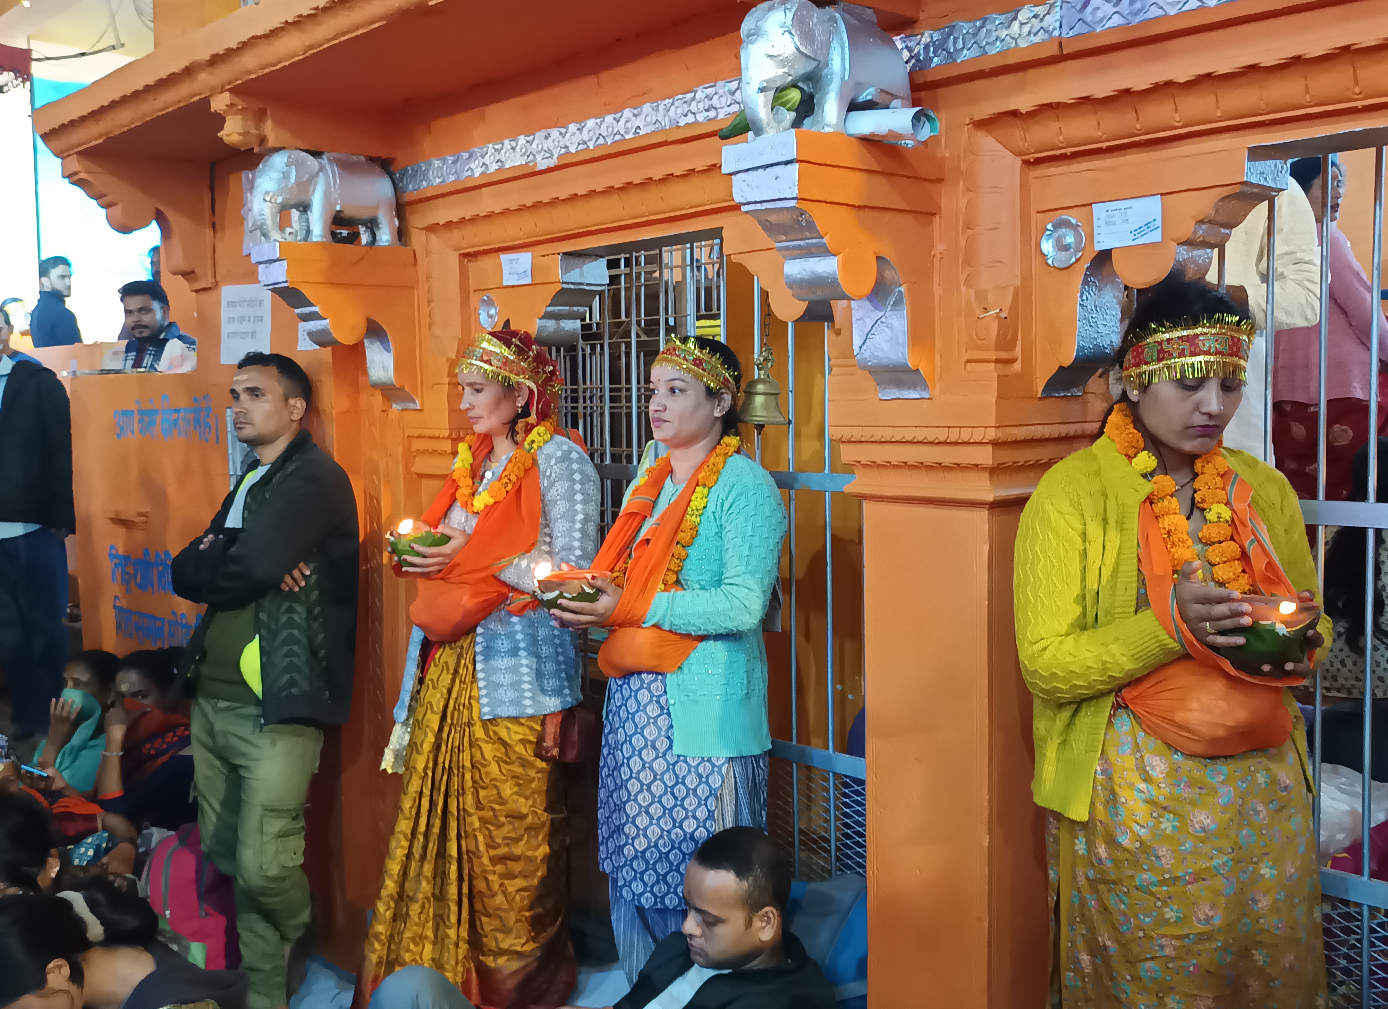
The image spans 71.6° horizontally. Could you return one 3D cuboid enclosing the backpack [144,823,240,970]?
[{"bbox_3d":[-1.242,1.014,2.469,0.210,0.400,0.270,0,6,15],"label":"backpack"}]

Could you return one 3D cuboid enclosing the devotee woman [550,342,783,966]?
[{"bbox_3d":[-0.075,0.417,2.253,0.480,1.585,0.430,-5,7,-35],"label":"devotee woman"}]

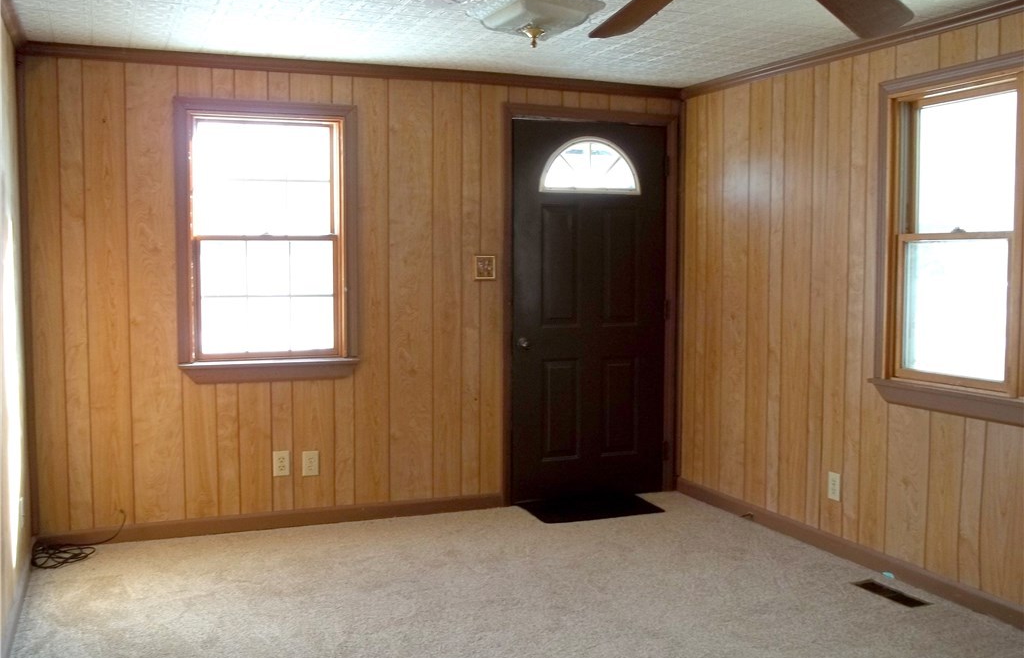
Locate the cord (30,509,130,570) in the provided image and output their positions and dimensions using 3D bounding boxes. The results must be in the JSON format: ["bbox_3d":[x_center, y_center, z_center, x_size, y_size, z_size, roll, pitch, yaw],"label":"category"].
[{"bbox_3d":[-1.878,0.916,4.221,0.380,0.155,0.300,-2,5,-23],"label":"cord"}]

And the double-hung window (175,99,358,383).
[{"bbox_3d":[-1.137,-0.406,4.604,0.840,1.310,0.100,-2,5,-23],"label":"double-hung window"}]

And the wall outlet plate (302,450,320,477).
[{"bbox_3d":[-0.975,0.655,4.752,0.077,0.121,0.010,-2,5,-23],"label":"wall outlet plate"}]

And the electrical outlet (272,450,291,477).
[{"bbox_3d":[-1.107,0.650,4.696,0.076,0.120,0.010,-2,5,-23],"label":"electrical outlet"}]

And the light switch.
[{"bbox_3d":[-0.134,-0.314,5.029,0.113,0.119,0.014,-2,5,-23],"label":"light switch"}]

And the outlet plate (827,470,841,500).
[{"bbox_3d":[1.438,0.706,4.369,0.010,0.120,0.074,-2,5,-23],"label":"outlet plate"}]

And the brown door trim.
[{"bbox_3d":[0.445,-0.116,5.287,1.060,2.110,0.050,-2,5,-23],"label":"brown door trim"}]

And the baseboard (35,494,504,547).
[{"bbox_3d":[-1.077,0.927,4.725,2.235,0.075,0.018,-2,5,-23],"label":"baseboard"}]

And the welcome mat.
[{"bbox_3d":[0.425,0.942,5.145,0.690,0.012,0.385,-2,5,-23],"label":"welcome mat"}]

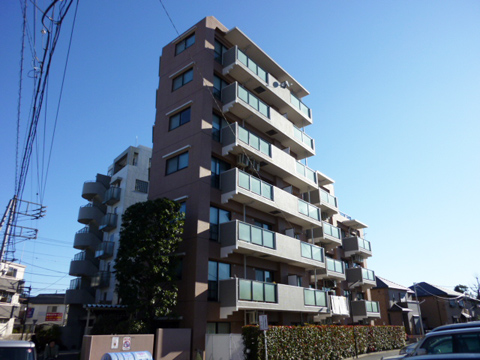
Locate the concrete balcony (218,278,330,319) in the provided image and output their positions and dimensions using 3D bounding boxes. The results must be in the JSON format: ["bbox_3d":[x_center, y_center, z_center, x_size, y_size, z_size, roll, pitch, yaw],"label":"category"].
[{"bbox_3d":[2.364,6.906,19.583,1.170,1.697,9.131,-18,-29,37],"label":"concrete balcony"}]

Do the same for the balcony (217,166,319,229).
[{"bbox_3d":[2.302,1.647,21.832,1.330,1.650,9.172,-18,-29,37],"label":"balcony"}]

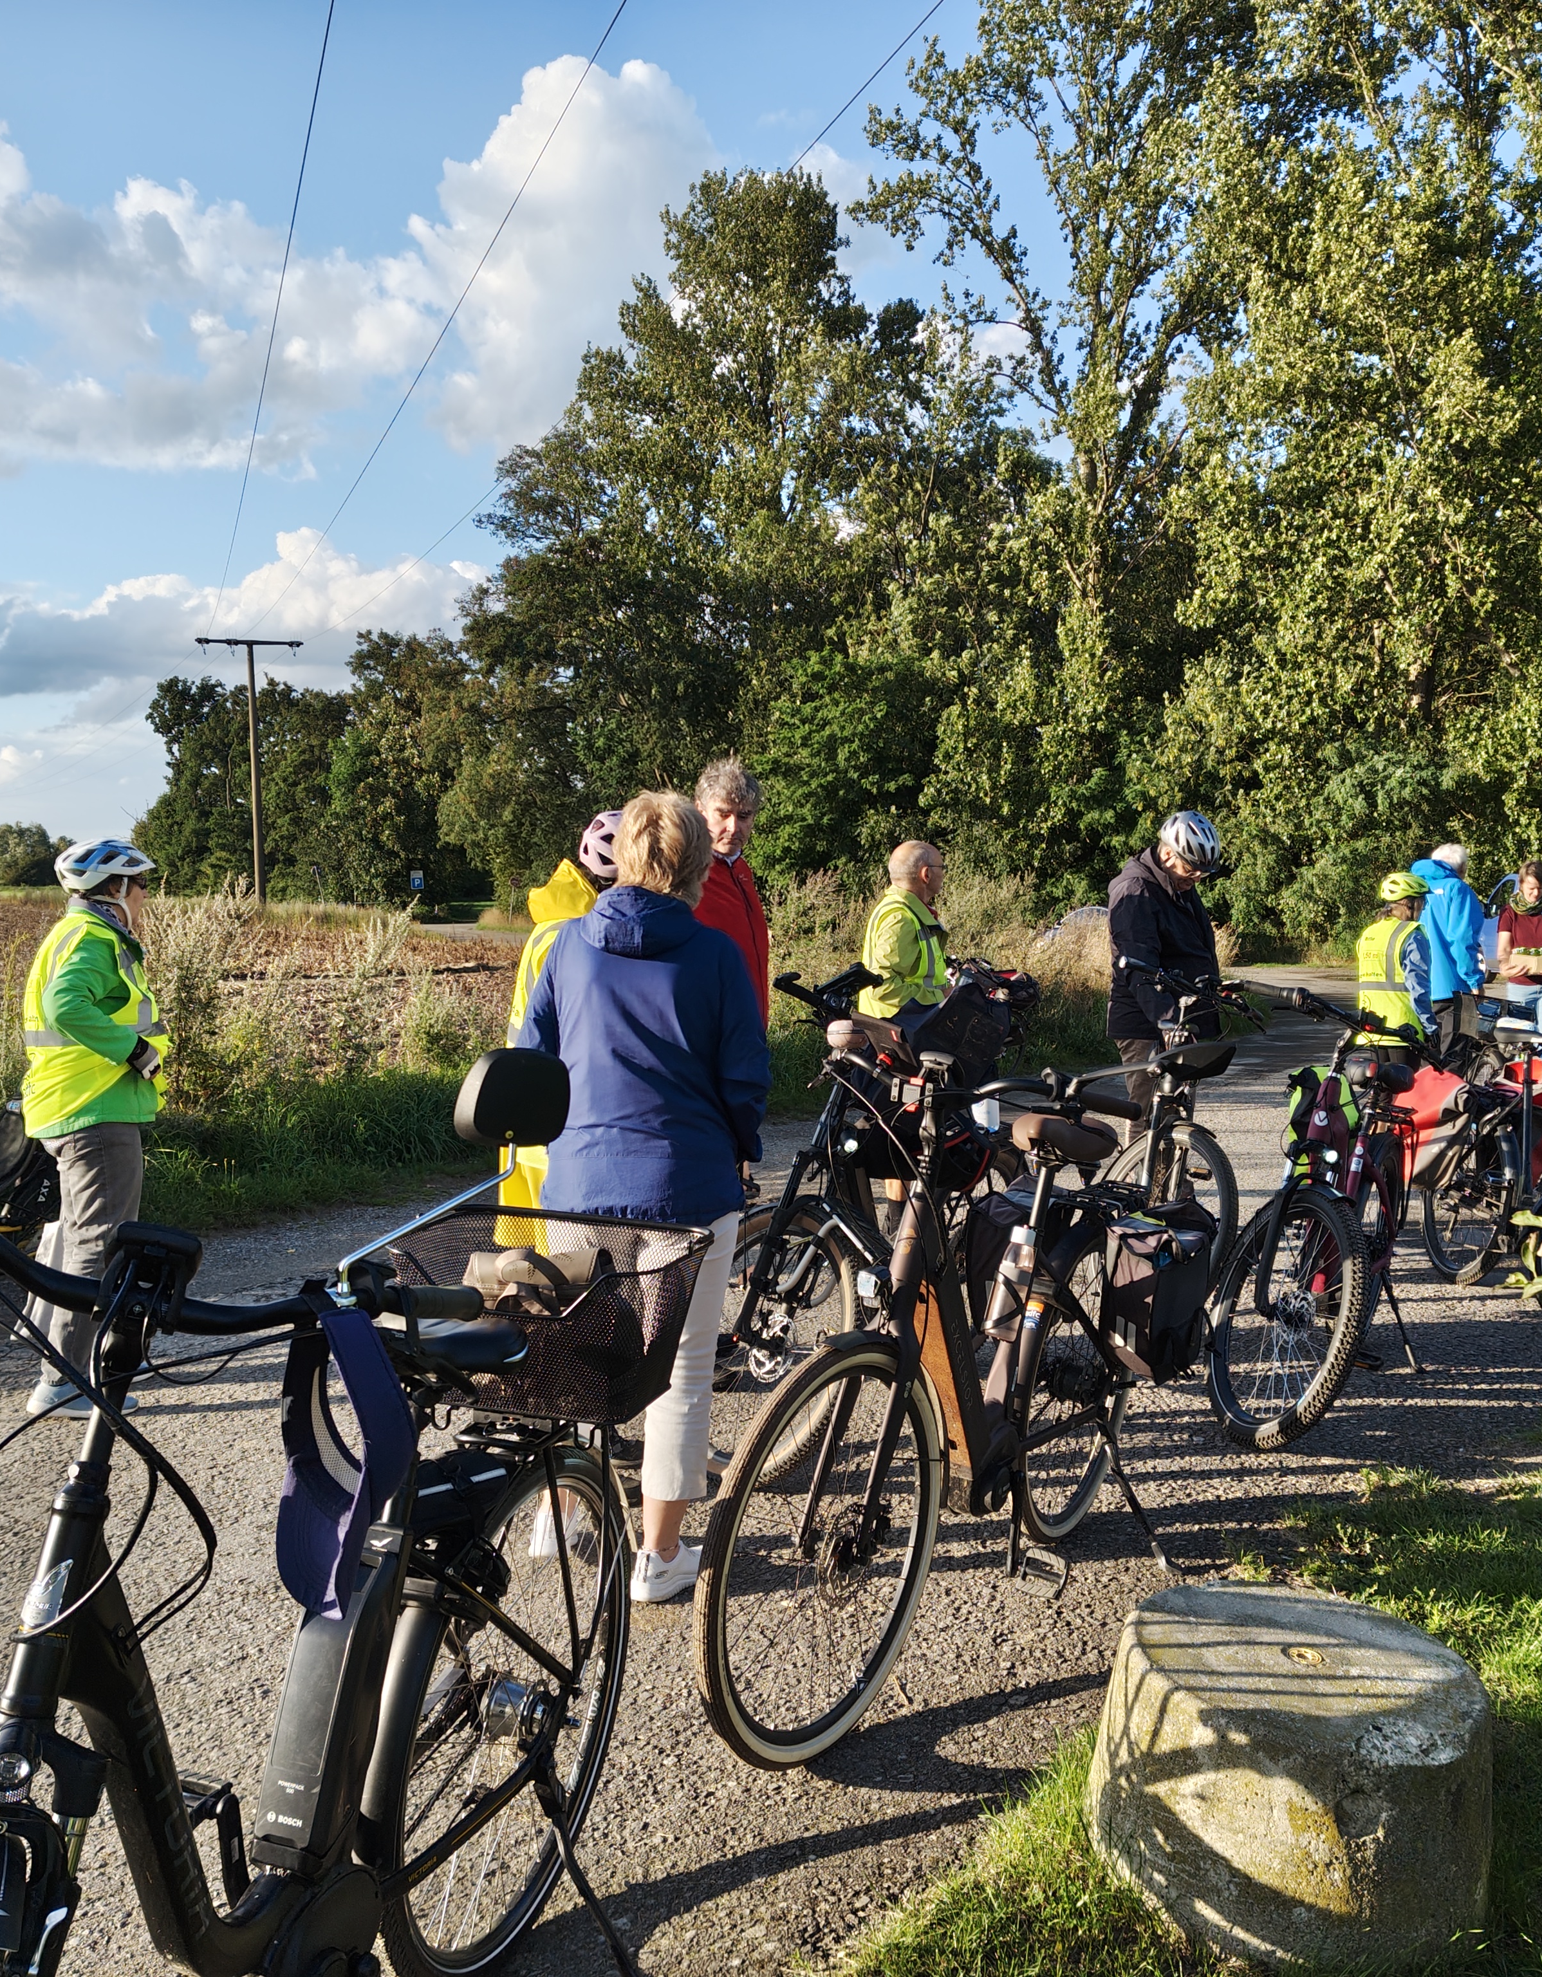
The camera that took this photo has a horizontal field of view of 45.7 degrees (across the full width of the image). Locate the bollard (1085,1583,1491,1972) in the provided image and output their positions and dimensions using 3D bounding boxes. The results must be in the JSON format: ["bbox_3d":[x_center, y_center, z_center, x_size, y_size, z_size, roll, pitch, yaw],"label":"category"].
[{"bbox_3d":[0.790,1.155,2.760,0.590,0.310,0.590,3,5,0],"label":"bollard"}]

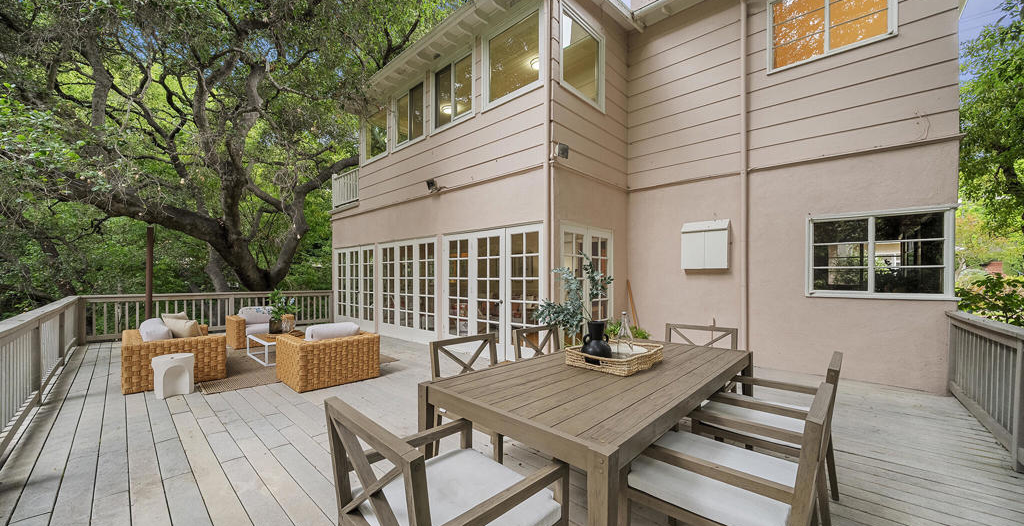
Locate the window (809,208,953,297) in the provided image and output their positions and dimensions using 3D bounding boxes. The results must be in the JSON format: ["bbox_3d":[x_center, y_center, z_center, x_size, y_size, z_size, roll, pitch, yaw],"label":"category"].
[{"bbox_3d":[4.408,-0.090,4.160,1.249,1.061,0.110,-1,-2,41],"label":"window"}]

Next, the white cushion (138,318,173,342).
[{"bbox_3d":[-4.440,0.911,4.280,0.260,0.420,0.580,1,-2,-43],"label":"white cushion"}]

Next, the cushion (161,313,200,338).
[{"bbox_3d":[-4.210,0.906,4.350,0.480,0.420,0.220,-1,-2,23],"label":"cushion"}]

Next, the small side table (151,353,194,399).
[{"bbox_3d":[-3.740,1.229,3.770,0.320,0.440,0.330,-2,-3,41],"label":"small side table"}]

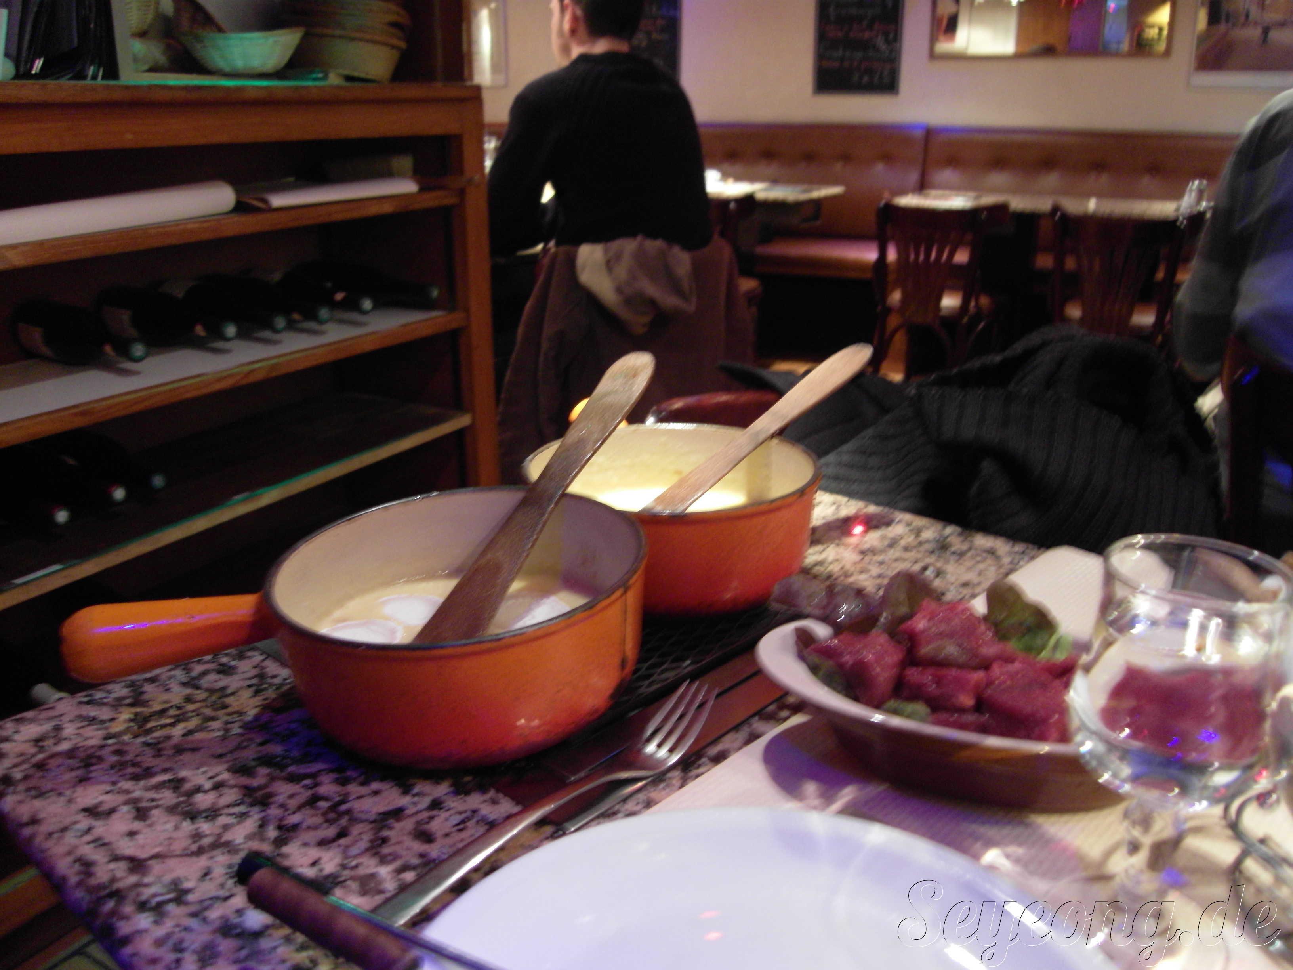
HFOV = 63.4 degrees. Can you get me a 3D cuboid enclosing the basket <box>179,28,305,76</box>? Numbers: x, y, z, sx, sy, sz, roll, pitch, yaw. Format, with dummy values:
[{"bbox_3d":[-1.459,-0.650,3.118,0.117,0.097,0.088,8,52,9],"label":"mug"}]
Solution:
[{"bbox_3d":[-0.661,-0.708,1.710,0.210,0.077,0.210,12,23,29],"label":"basket"}]

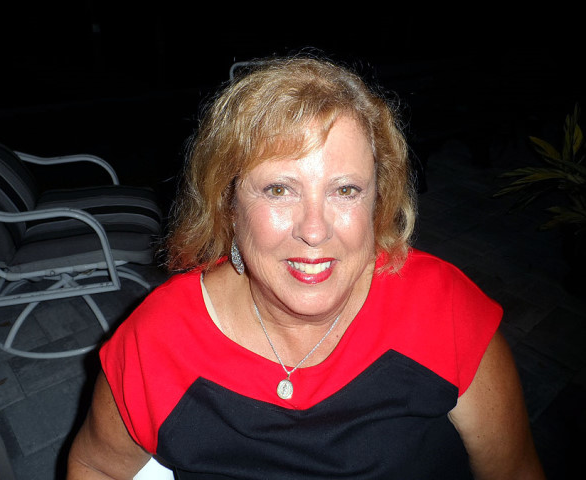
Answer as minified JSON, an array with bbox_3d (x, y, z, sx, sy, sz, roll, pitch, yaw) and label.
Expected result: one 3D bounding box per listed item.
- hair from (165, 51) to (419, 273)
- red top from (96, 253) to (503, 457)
[{"bbox_3d":[-0.005,-0.090,0.525,0.265,0.260,0.235,-1,17,-7],"label":"hair"},{"bbox_3d":[0.010,0.122,0.575,0.460,0.235,0.255,1,23,-8],"label":"red top"}]

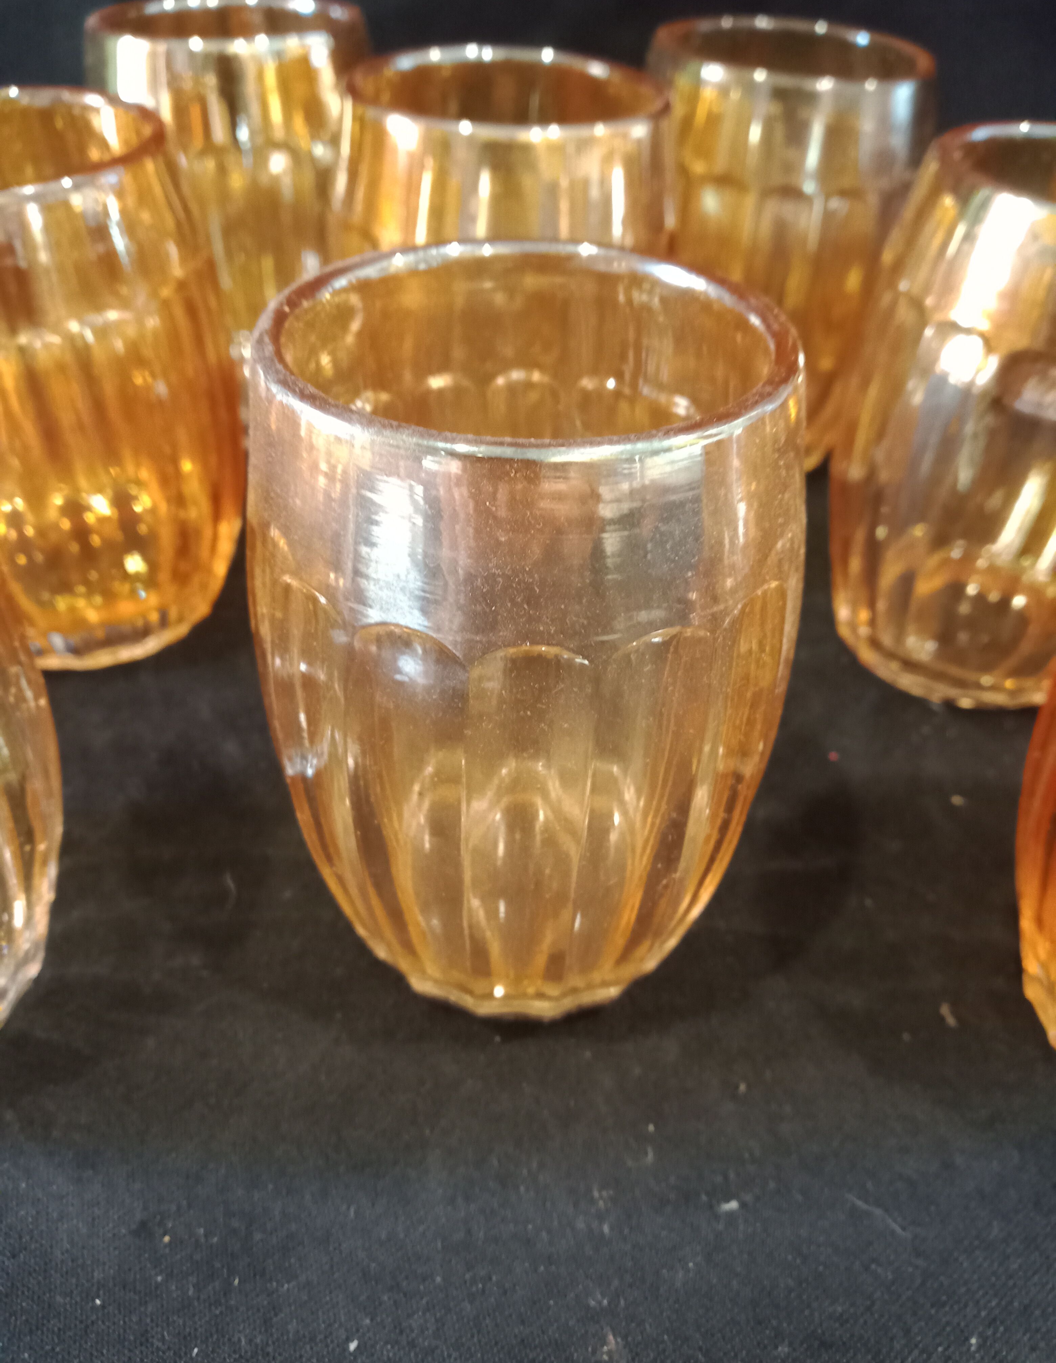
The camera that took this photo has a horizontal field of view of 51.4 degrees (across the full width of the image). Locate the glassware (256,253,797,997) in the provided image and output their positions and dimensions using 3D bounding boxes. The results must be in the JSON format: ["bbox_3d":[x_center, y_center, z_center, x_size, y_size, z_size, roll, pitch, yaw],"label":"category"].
[{"bbox_3d":[-0.001,-0.004,0.162,0.076,0.100,0.076,1,40,-1],"label":"glassware"}]

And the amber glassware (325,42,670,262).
[{"bbox_3d":[-0.006,-0.082,0.251,0.076,0.100,0.076,1,40,0],"label":"amber glassware"}]

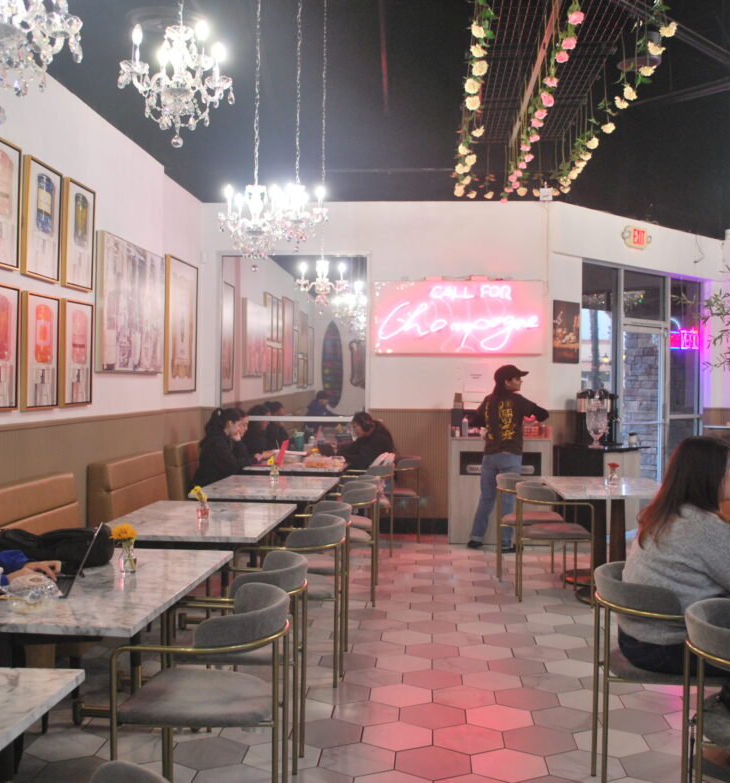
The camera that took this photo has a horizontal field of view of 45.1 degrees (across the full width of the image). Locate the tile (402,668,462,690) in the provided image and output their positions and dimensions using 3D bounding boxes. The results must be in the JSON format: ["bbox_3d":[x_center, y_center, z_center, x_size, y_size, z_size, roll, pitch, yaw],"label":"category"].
[{"bbox_3d":[0.326,1.390,4.224,0.280,0.010,0.324,0,0,4],"label":"tile"}]

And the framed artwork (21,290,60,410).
[{"bbox_3d":[-1.911,-0.227,5.181,0.050,0.680,0.410,0,0,5],"label":"framed artwork"}]

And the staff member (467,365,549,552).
[{"bbox_3d":[1.248,0.581,7.676,0.680,1.610,0.450,0,0,10],"label":"staff member"}]

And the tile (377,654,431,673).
[{"bbox_3d":[0.205,1.397,4.495,0.285,0.010,0.315,1,0,4],"label":"tile"}]

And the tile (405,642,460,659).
[{"bbox_3d":[0.363,1.394,4.712,0.280,0.010,0.324,0,0,4],"label":"tile"}]

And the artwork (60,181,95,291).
[{"bbox_3d":[-1.812,-0.978,5.565,0.040,0.660,0.410,0,1,4],"label":"artwork"}]

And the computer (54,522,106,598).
[{"bbox_3d":[-1.042,0.559,2.965,0.310,0.200,0.330,0,0,-12],"label":"computer"}]

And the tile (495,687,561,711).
[{"bbox_3d":[0.768,1.463,4.166,0.297,0.010,0.320,0,1,4],"label":"tile"}]

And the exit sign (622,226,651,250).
[{"bbox_3d":[2.929,-1.650,9.476,0.460,0.210,0.080,0,1,-41],"label":"exit sign"}]

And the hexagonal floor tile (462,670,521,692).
[{"bbox_3d":[0.617,1.412,4.262,0.288,0.010,0.317,0,0,4],"label":"hexagonal floor tile"}]

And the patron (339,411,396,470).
[{"bbox_3d":[-0.014,0.792,7.898,0.680,1.230,0.500,0,0,4],"label":"patron"}]

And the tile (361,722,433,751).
[{"bbox_3d":[0.133,1.415,3.592,0.288,0.010,0.317,0,0,4],"label":"tile"}]

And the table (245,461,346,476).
[{"bbox_3d":[-0.580,1.038,8.158,0.820,0.750,1.200,0,1,4],"label":"table"}]

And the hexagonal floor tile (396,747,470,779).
[{"bbox_3d":[0.252,1.379,3.249,0.280,0.010,0.324,0,0,4],"label":"hexagonal floor tile"}]

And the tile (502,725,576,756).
[{"bbox_3d":[0.697,1.399,3.503,0.285,0.010,0.315,1,0,4],"label":"tile"}]

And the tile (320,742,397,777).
[{"bbox_3d":[-0.029,1.416,3.369,0.288,0.010,0.317,0,0,4],"label":"tile"}]

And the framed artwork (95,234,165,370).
[{"bbox_3d":[-1.760,-0.628,6.719,0.055,0.975,1.280,0,0,5],"label":"framed artwork"}]

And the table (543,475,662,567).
[{"bbox_3d":[1.763,1.069,6.443,0.770,0.750,1.220,0,1,4],"label":"table"}]

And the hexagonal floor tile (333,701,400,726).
[{"bbox_3d":[0.007,1.413,3.838,0.288,0.010,0.317,0,0,4],"label":"hexagonal floor tile"}]

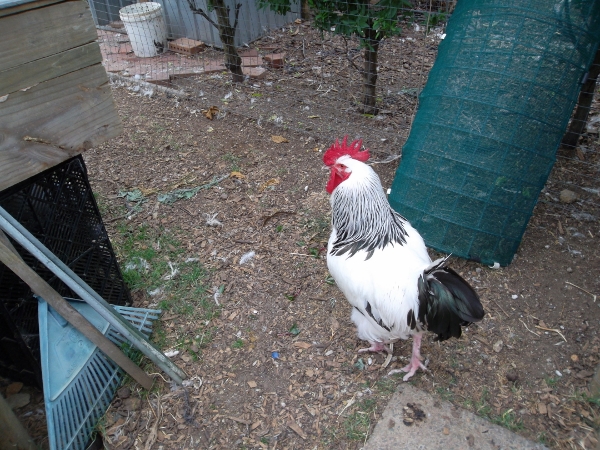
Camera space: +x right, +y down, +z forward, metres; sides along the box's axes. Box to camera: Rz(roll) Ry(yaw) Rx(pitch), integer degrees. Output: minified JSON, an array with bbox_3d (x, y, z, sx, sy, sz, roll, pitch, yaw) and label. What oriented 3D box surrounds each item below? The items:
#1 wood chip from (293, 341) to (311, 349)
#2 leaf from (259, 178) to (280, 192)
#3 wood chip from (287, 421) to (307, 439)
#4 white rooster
[{"bbox_3d":[0.005,0.318,1.242,0.047,0.009,0.019,3,37,8],"label":"wood chip"},{"bbox_3d":[-0.131,-0.178,2.018,0.100,0.018,0.035,-30,49,-31],"label":"leaf"},{"bbox_3d":[-0.008,0.461,1.050,0.056,0.010,0.018,27,46,35],"label":"wood chip"},{"bbox_3d":[0.242,0.137,1.174,0.450,0.620,0.230,28,48,29],"label":"white rooster"}]

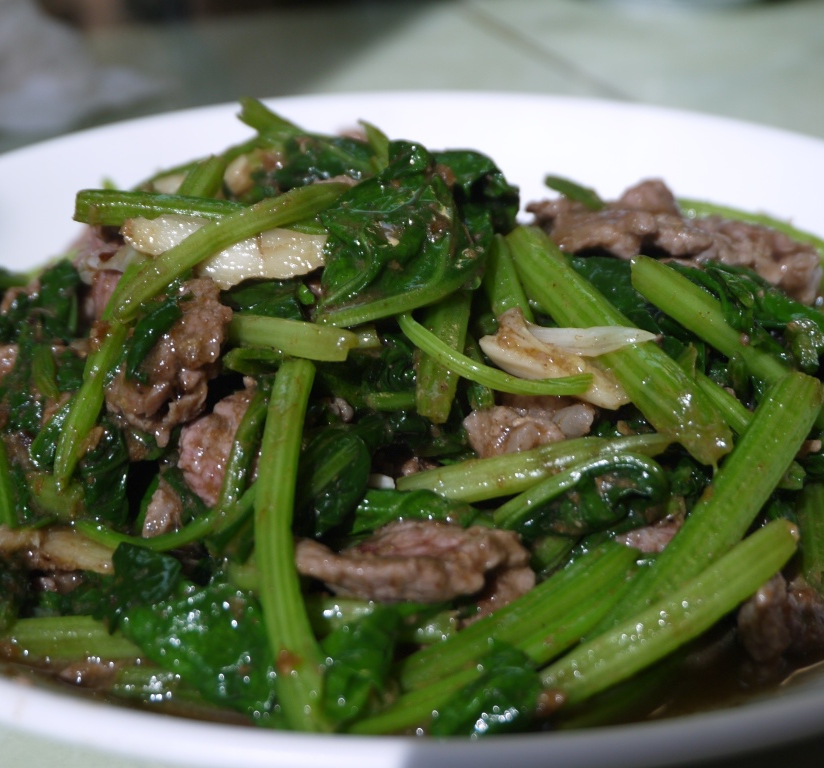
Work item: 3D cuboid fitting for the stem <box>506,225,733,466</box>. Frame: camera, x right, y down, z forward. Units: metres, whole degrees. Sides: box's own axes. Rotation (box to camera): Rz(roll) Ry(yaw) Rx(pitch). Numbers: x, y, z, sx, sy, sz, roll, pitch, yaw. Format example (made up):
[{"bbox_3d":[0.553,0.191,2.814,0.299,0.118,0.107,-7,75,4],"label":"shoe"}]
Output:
[{"bbox_3d":[0.036,-0.008,0.264,0.011,0.008,0.068,-10,35,-17],"label":"stem"}]

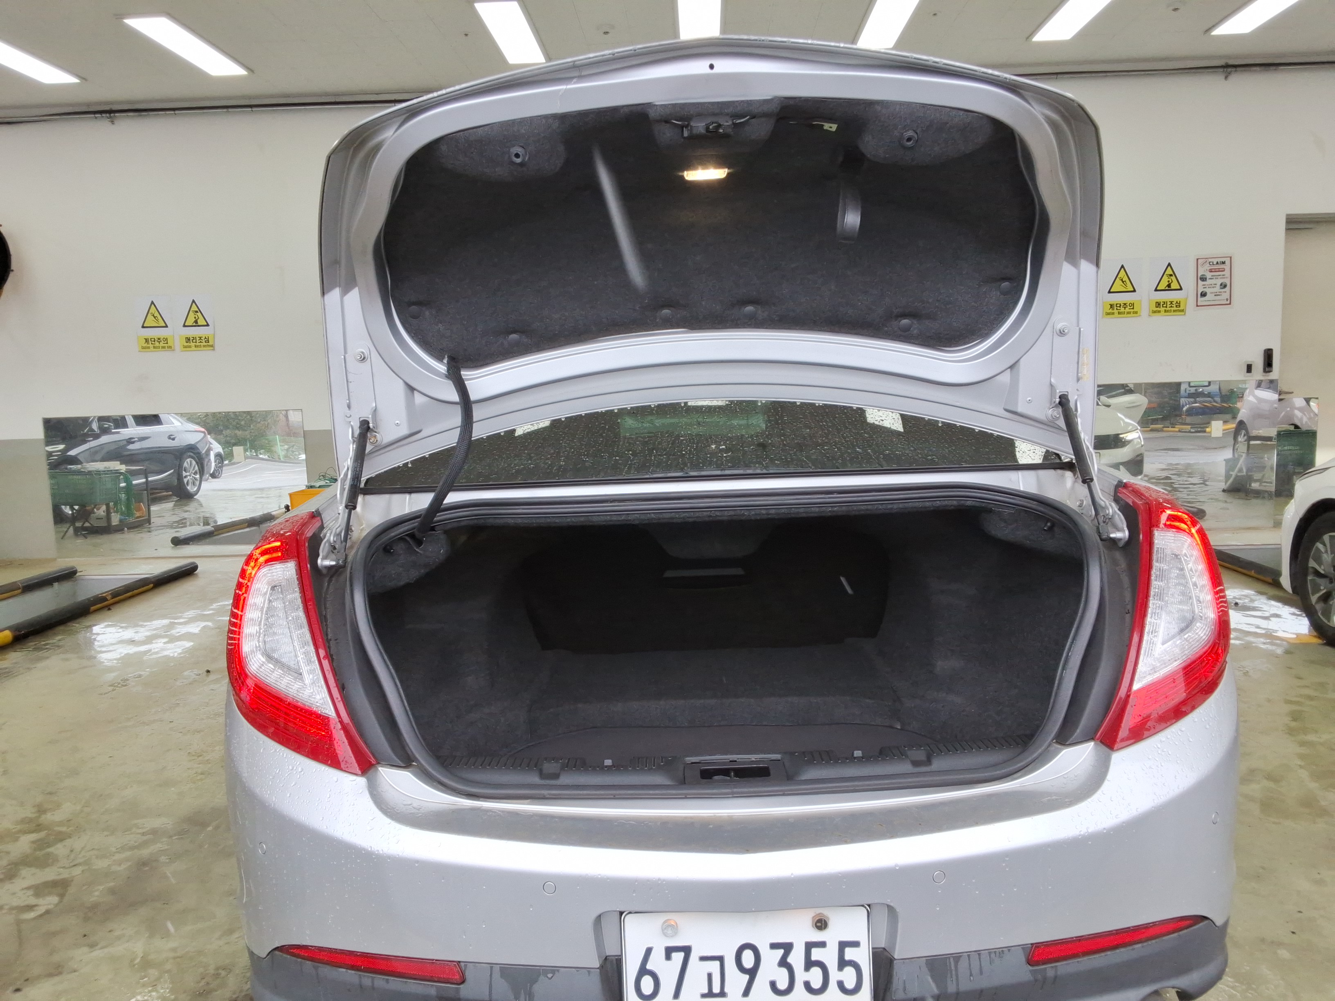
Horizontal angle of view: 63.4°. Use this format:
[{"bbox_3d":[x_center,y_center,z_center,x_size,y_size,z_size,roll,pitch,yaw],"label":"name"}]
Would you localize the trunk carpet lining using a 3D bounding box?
[{"bbox_3d":[0.107,0.254,2.260,1.240,0.500,1.080,-2,6,1],"label":"trunk carpet lining"}]

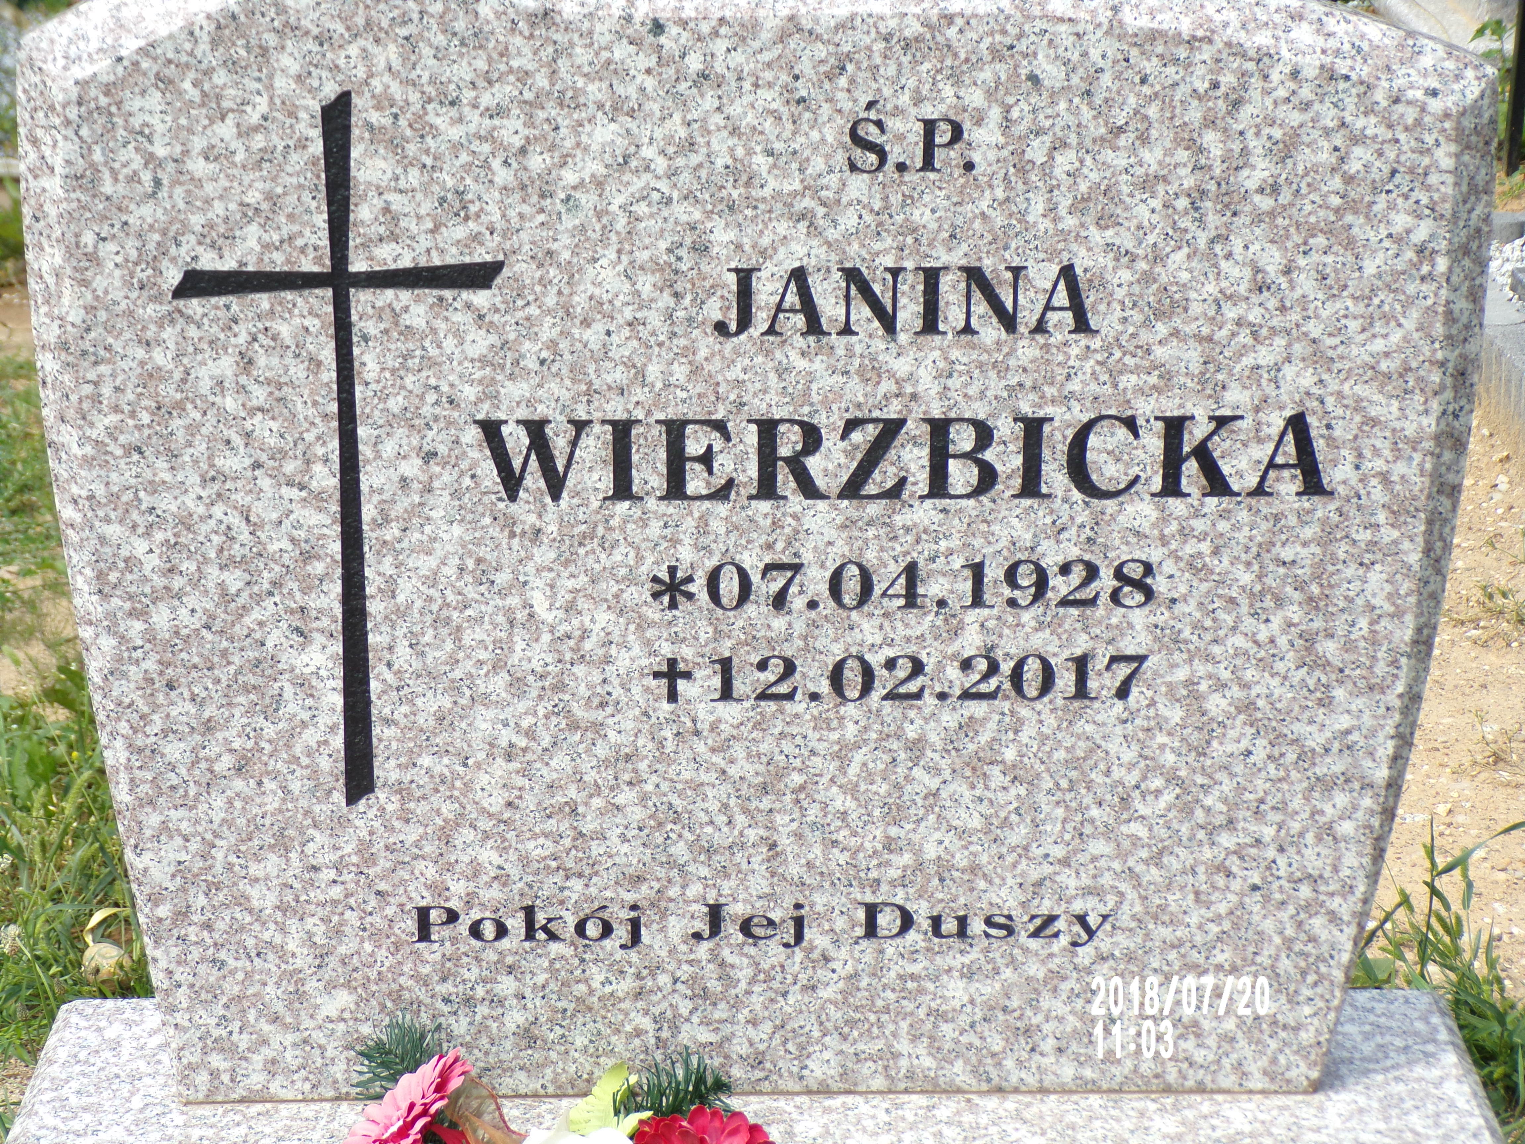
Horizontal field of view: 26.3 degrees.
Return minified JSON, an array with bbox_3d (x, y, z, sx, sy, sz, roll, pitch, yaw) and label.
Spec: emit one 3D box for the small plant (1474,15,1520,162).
[{"bbox_3d":[1.081,-0.710,4.800,0.085,0.210,0.085,0,23,0],"label":"small plant"}]

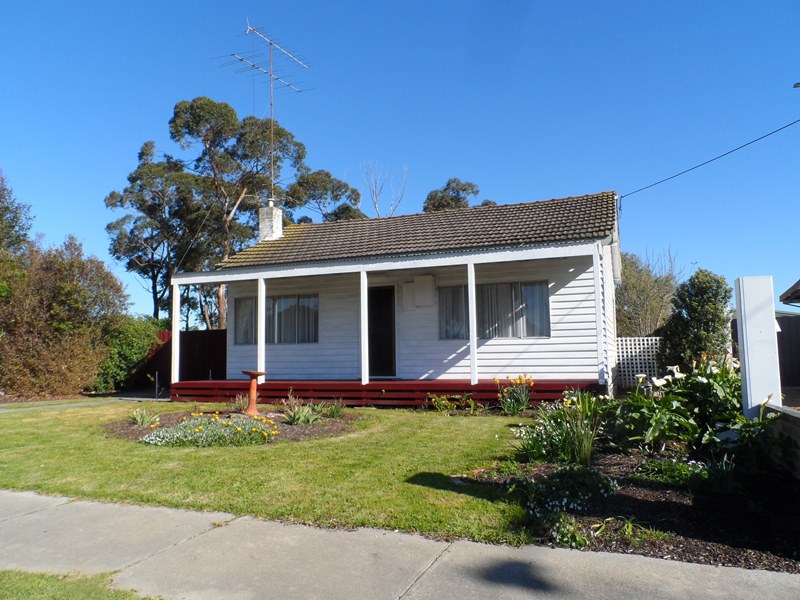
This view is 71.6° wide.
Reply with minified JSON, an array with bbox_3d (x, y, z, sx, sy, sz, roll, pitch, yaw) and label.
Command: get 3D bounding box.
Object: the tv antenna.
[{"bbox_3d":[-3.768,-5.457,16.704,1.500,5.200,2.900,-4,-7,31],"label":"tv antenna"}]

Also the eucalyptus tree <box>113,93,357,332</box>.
[{"bbox_3d":[-9.361,-3.574,31.000,12.000,15.600,10.000,-3,-6,22],"label":"eucalyptus tree"}]

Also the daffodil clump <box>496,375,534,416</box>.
[{"bbox_3d":[1.957,1.580,9.400,0.620,0.630,0.550,-3,-6,22],"label":"daffodil clump"}]

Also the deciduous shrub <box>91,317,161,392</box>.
[{"bbox_3d":[-7.840,1.554,15.900,1.700,2.150,1.650,-3,-6,22],"label":"deciduous shrub"}]

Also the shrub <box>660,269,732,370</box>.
[{"bbox_3d":[6.865,0.724,12.800,1.550,2.830,1.550,-3,-6,22],"label":"shrub"}]

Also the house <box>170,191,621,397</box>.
[{"bbox_3d":[0.583,-0.142,14.615,9.550,5.130,7.900,-3,-6,22],"label":"house"}]

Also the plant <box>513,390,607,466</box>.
[{"bbox_3d":[1.725,1.376,6.000,0.980,0.750,0.800,-3,-6,22],"label":"plant"}]

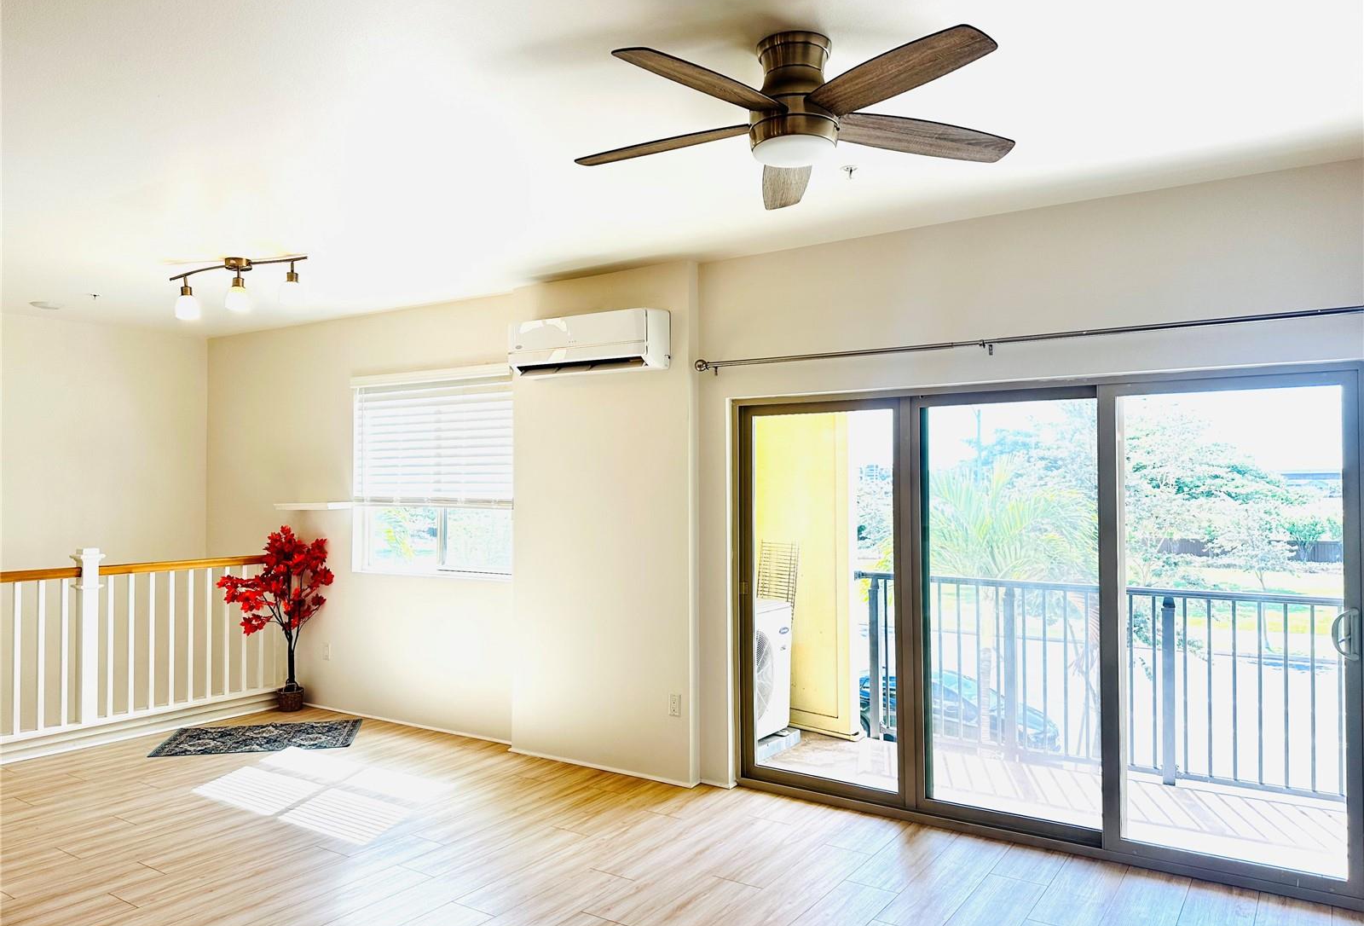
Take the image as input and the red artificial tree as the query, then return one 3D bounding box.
[{"bbox_3d":[-2.834,1.048,6.564,0.700,1.220,0.640,-1,-1,33],"label":"red artificial tree"}]

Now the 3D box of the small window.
[{"bbox_3d":[-1.637,0.079,6.184,1.540,1.350,0.130,-1,-1,33],"label":"small window"}]

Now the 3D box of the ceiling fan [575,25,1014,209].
[{"bbox_3d":[0.298,-0.963,2.546,1.290,0.315,1.290,-1,-1,33],"label":"ceiling fan"}]

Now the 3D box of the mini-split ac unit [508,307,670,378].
[{"bbox_3d":[-0.526,-0.647,5.205,0.965,0.310,0.230,-1,-1,33],"label":"mini-split ac unit"}]

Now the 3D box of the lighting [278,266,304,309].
[{"bbox_3d":[-1.985,-0.890,4.800,0.125,0.200,0.125,-1,-1,33],"label":"lighting"}]

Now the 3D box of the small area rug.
[{"bbox_3d":[-2.639,1.722,5.952,1.130,0.012,0.670,0,-1,-10],"label":"small area rug"}]

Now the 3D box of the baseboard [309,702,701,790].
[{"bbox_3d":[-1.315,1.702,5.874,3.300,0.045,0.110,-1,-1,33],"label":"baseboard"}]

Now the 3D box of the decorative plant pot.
[{"bbox_3d":[-2.767,1.658,6.689,0.195,0.170,0.195,0,-1,0],"label":"decorative plant pot"}]

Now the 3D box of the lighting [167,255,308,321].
[{"bbox_3d":[-2.365,-0.924,5.017,1.040,0.290,0.190,-1,-1,33],"label":"lighting"}]

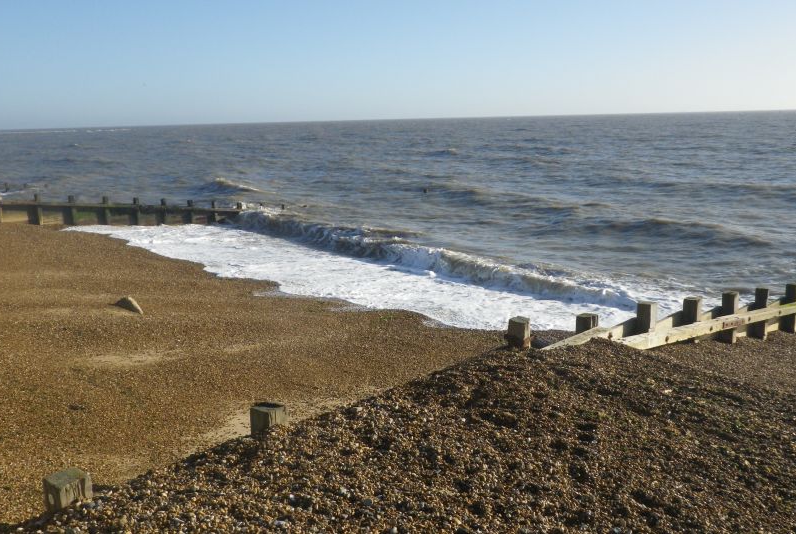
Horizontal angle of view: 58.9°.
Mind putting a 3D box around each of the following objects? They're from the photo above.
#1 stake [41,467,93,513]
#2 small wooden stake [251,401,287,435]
[{"bbox_3d":[-2.557,1.750,5.482,0.250,0.235,0.235,8,15,38],"label":"stake"},{"bbox_3d":[-1.246,1.470,6.821,0.235,0.245,0.225,7,14,35],"label":"small wooden stake"}]

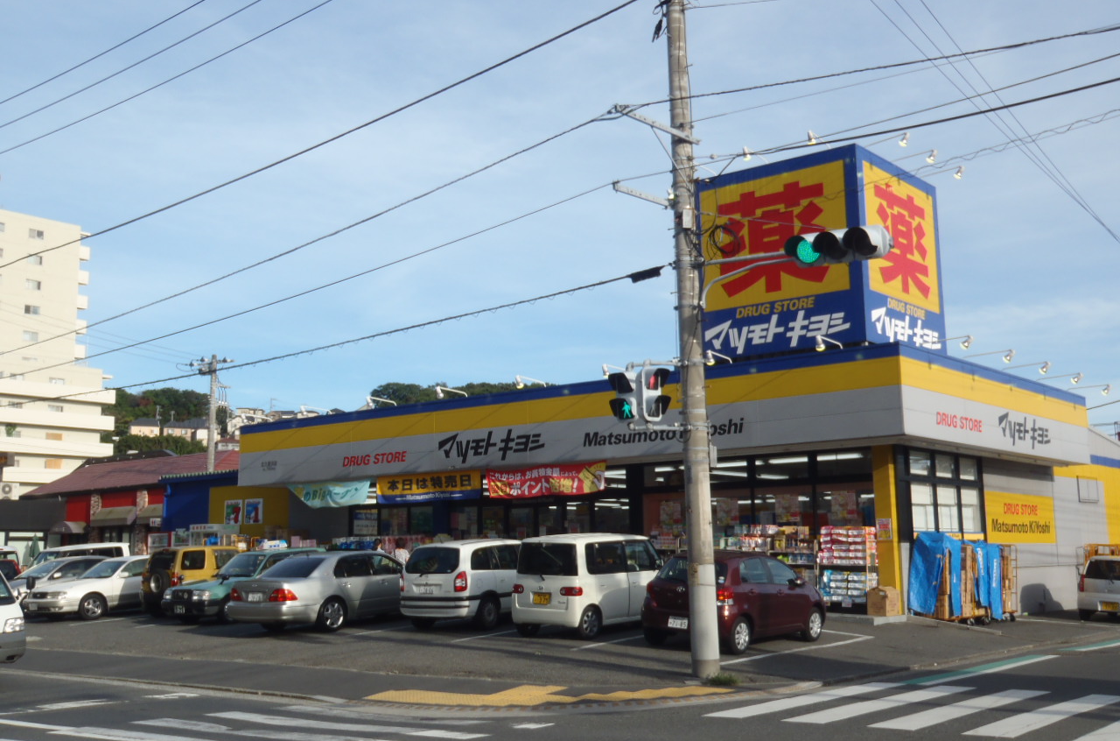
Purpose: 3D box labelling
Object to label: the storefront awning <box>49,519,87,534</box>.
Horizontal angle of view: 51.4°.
[{"bbox_3d":[-19.638,6.250,46.443,1.910,0.460,0.500,-8,-11,39],"label":"storefront awning"}]

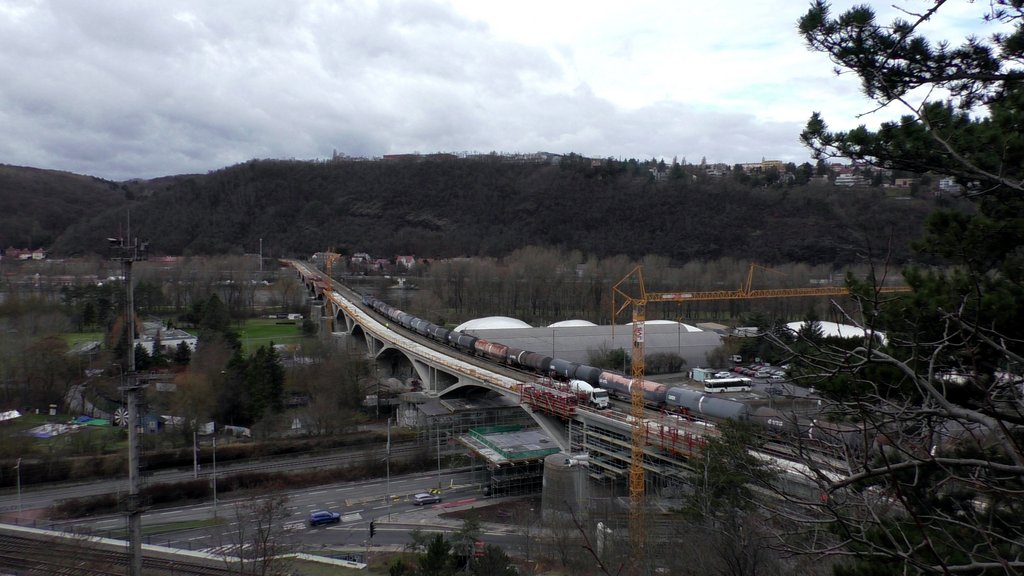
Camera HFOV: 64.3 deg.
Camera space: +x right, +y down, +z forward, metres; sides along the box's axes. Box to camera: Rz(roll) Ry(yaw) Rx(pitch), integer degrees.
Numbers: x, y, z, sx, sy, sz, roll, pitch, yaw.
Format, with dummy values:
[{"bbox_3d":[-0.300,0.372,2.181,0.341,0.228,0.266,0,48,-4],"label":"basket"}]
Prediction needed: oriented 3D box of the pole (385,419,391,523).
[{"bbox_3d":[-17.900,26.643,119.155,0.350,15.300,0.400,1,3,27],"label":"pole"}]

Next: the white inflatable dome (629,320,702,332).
[{"bbox_3d":[57.068,17.469,324.386,44.000,9.500,36.000,-1,4,-12],"label":"white inflatable dome"}]

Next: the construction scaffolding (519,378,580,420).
[{"bbox_3d":[5.587,17.062,123.000,2.300,3.600,15.300,-1,3,-26],"label":"construction scaffolding"}]

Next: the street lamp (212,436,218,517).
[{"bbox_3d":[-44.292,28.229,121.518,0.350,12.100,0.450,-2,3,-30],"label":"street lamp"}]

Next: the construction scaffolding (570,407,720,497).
[{"bbox_3d":[19.156,25.305,118.140,6.500,11.200,25.000,-2,5,-32],"label":"construction scaffolding"}]

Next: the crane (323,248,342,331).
[{"bbox_3d":[-75.039,1.679,338.729,5.000,37.500,24.000,-1,4,-21],"label":"crane"}]

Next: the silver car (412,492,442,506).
[{"bbox_3d":[-13.743,34.248,132.940,4.400,1.480,1.800,-2,4,-29],"label":"silver car"}]

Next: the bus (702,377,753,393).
[{"bbox_3d":[58.865,26.450,220.692,12.200,3.150,2.550,-1,2,-14],"label":"bus"}]

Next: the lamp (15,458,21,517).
[{"bbox_3d":[-76.546,30.843,126.317,1.100,8.670,0.500,4,5,41],"label":"lamp"}]

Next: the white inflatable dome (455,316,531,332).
[{"bbox_3d":[-6.709,16.542,330.566,37.000,10.000,38.000,-1,4,-12],"label":"white inflatable dome"}]

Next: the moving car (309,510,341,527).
[{"bbox_3d":[-27.250,33.572,119.290,4.250,1.500,1.800,-1,3,-29],"label":"moving car"}]

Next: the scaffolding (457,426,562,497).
[{"bbox_3d":[-1.061,30.789,146.791,13.000,6.600,20.000,-2,4,-27],"label":"scaffolding"}]

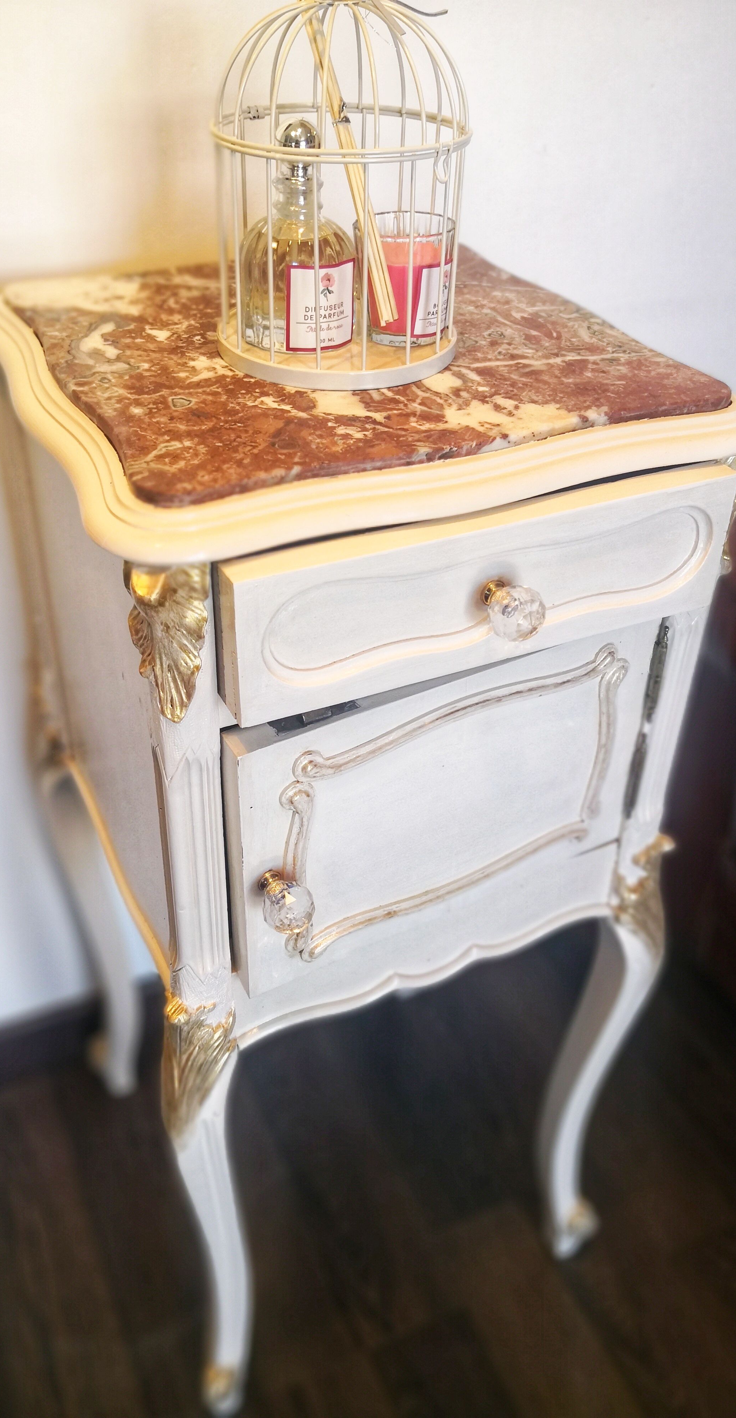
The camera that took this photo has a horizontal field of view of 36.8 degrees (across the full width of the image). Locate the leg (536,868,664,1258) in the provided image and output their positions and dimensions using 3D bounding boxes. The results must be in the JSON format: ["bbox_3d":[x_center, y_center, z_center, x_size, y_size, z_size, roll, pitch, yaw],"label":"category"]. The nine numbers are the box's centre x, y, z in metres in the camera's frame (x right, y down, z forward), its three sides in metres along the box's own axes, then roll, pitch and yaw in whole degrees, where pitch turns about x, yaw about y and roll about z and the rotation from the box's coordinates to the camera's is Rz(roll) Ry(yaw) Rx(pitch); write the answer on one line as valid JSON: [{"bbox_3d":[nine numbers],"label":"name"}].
[{"bbox_3d":[0.193,0.326,0.969,0.067,0.516,0.041,14,38,15],"label":"leg"}]

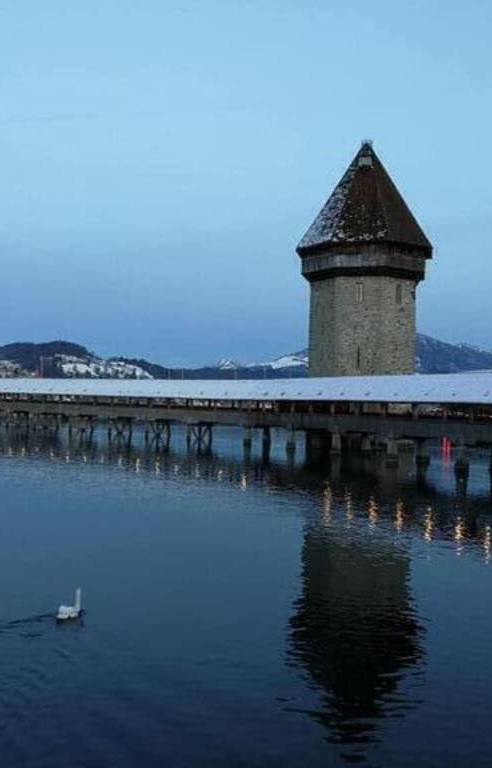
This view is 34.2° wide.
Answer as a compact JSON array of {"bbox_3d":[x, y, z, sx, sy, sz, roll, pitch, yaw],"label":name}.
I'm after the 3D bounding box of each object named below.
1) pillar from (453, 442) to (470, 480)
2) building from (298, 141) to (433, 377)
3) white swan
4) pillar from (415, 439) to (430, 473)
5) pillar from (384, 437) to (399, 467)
[{"bbox_3d":[15.778,5.348,58.397,1.050,2.450,1.050,2,-1,-25],"label":"pillar"},{"bbox_3d":[13.231,-10.058,90.277,15.000,34.300,15.000,1,-1,11],"label":"building"},{"bbox_3d":[-3.921,4.871,17.837,0.420,0.640,0.880,1,-2,36],"label":"white swan"},{"bbox_3d":[15.105,5.541,68.084,1.050,2.450,1.050,2,-1,-25],"label":"pillar"},{"bbox_3d":[12.078,5.422,66.165,1.050,2.450,1.050,2,-1,-25],"label":"pillar"}]

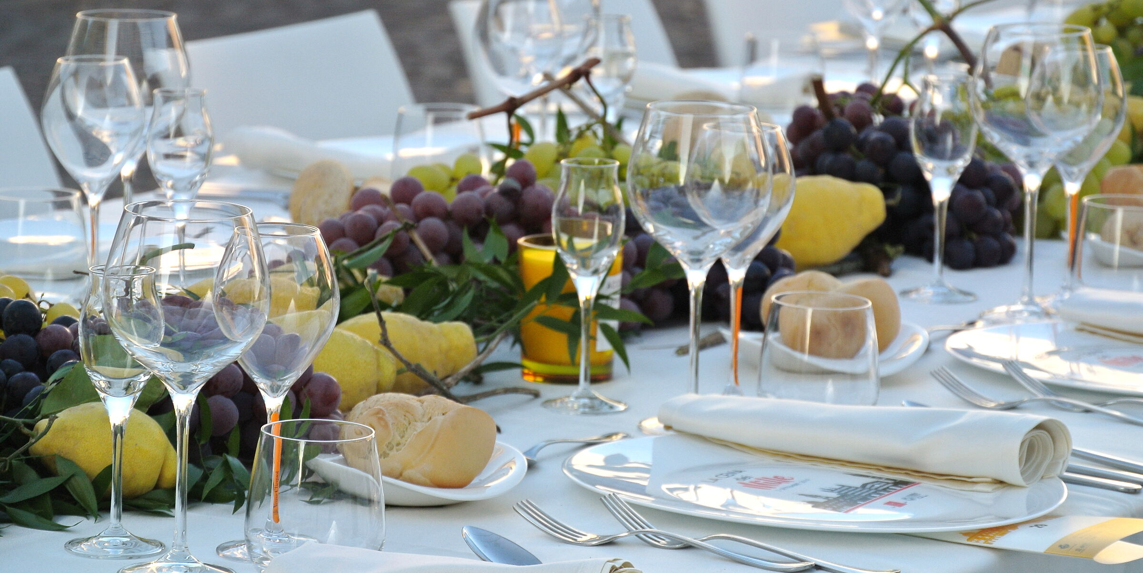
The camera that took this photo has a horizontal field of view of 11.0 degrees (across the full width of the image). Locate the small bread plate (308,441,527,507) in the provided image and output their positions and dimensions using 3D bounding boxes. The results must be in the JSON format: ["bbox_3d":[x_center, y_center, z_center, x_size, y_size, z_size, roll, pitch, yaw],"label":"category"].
[{"bbox_3d":[-0.097,0.116,3.762,0.145,0.035,0.157,2,10,0],"label":"small bread plate"}]

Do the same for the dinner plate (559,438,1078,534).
[{"bbox_3d":[0.157,0.130,3.780,0.322,0.022,0.322,2,10,0],"label":"dinner plate"}]

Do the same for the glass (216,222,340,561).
[{"bbox_3d":[-0.182,0.063,3.618,0.077,0.199,0.077,2,10,0],"label":"glass"}]

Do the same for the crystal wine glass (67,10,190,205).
[{"bbox_3d":[-0.338,-0.095,4.470,0.099,0.222,0.099,2,9,0],"label":"crystal wine glass"}]

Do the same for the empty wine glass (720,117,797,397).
[{"bbox_3d":[0.117,-0.012,4.121,0.077,0.199,0.077,2,10,0],"label":"empty wine glass"}]

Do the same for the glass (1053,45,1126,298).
[{"bbox_3d":[0.388,-0.085,4.570,0.075,0.198,0.075,2,9,0],"label":"glass"}]

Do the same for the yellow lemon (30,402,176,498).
[{"bbox_3d":[-0.291,0.102,3.676,0.094,0.060,0.060,2,9,0],"label":"yellow lemon"}]

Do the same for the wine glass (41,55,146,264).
[{"bbox_3d":[-0.350,-0.068,4.315,0.075,0.198,0.075,2,9,0],"label":"wine glass"}]

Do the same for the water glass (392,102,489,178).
[{"bbox_3d":[-0.111,-0.105,4.922,0.085,0.085,0.085,2,10,0],"label":"water glass"}]

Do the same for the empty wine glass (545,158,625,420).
[{"bbox_3d":[0.011,-0.001,4.113,0.061,0.173,0.061,7,11,28],"label":"empty wine glass"}]

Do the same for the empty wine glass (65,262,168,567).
[{"bbox_3d":[-0.272,0.075,3.564,0.062,0.169,0.062,2,10,0],"label":"empty wine glass"}]

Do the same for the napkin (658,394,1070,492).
[{"bbox_3d":[0.190,0.092,3.841,0.252,0.041,0.078,7,10,28],"label":"napkin"}]

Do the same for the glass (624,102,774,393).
[{"bbox_3d":[0.085,-0.013,4.052,0.100,0.222,0.100,2,10,0],"label":"glass"}]

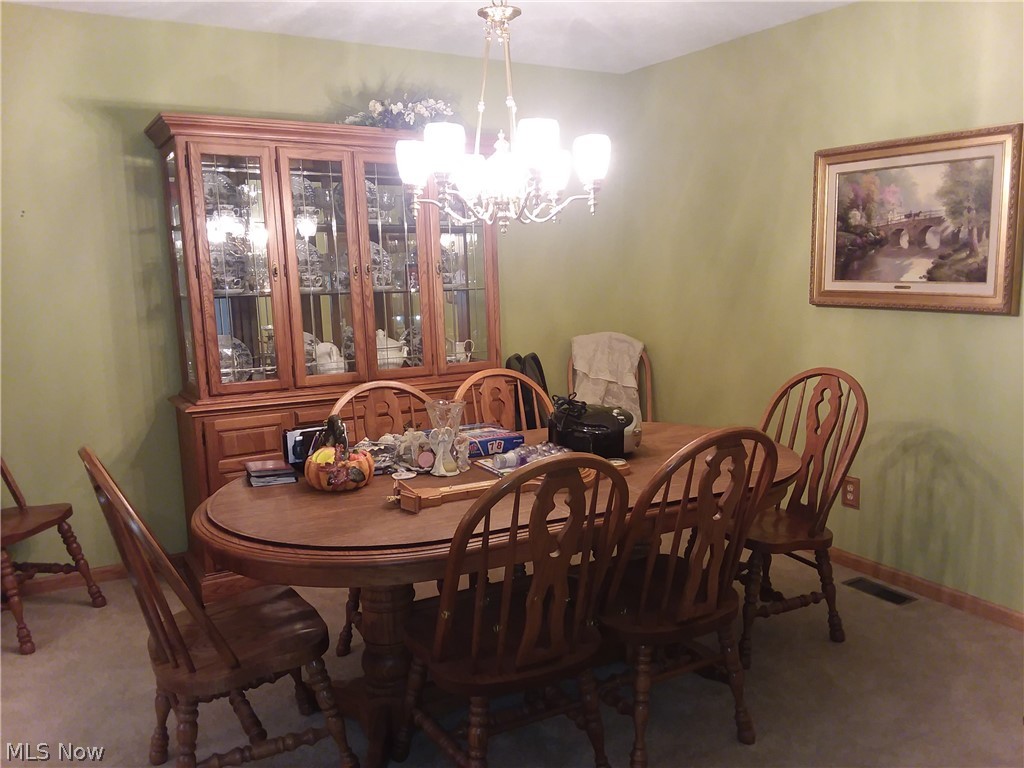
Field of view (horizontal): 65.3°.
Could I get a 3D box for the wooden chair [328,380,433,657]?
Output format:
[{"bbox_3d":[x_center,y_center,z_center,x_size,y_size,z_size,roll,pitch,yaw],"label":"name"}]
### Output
[{"bbox_3d":[-0.352,0.516,2.777,0.505,1.000,0.535,-6,11,-26],"label":"wooden chair"}]

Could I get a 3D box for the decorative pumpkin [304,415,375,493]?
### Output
[{"bbox_3d":[-0.525,0.198,2.384,0.212,0.212,0.197,-3,10,-13],"label":"decorative pumpkin"}]

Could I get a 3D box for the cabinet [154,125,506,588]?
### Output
[{"bbox_3d":[-0.780,-0.161,3.813,1.555,2.003,0.500,-7,11,-30],"label":"cabinet"}]

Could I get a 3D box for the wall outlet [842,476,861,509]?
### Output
[{"bbox_3d":[1.528,0.495,3.607,0.014,0.141,0.091,-7,11,-30],"label":"wall outlet"}]

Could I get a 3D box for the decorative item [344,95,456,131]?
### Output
[{"bbox_3d":[-0.517,-1.255,3.733,0.586,0.177,0.212,-7,11,-30],"label":"decorative item"}]

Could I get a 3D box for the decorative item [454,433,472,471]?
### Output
[{"bbox_3d":[-0.155,0.217,2.526,0.056,0.114,0.049,-2,10,-4],"label":"decorative item"}]

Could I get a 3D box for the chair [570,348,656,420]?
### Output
[{"bbox_3d":[0.612,0.246,4.269,0.505,1.000,0.535,-3,10,-12],"label":"chair"}]

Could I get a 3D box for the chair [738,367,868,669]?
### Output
[{"bbox_3d":[0.951,0.453,3.008,0.535,1.000,0.505,-5,10,-22],"label":"chair"}]

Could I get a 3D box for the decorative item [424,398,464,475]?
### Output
[{"bbox_3d":[-0.208,0.161,2.527,0.133,0.226,0.133,-2,10,-5],"label":"decorative item"}]

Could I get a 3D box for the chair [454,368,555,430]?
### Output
[{"bbox_3d":[0.089,0.466,3.022,0.505,1.000,0.535,-6,11,-26],"label":"chair"}]

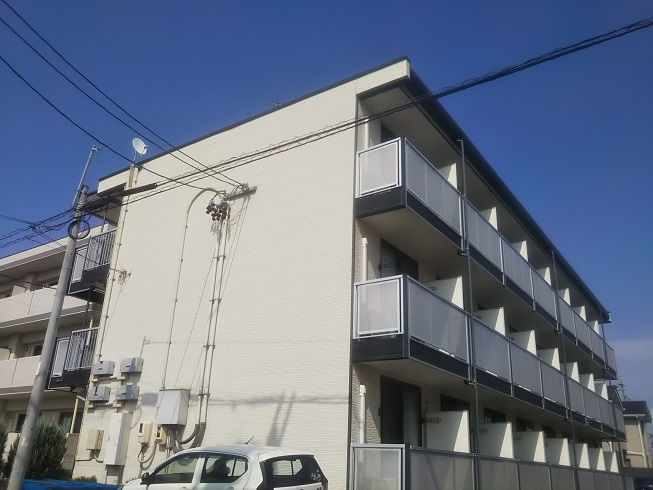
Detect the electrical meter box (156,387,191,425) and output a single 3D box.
[{"bbox_3d":[-3.227,3.422,11.924,0.690,0.710,0.240,-13,-26,33],"label":"electrical meter box"}]

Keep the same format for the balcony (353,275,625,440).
[{"bbox_3d":[6.926,4.736,17.765,1.100,1.450,21.030,-13,-26,33],"label":"balcony"}]

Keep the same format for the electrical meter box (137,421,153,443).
[{"bbox_3d":[-3.908,4.055,12.202,0.200,0.410,0.180,-13,-26,33],"label":"electrical meter box"}]

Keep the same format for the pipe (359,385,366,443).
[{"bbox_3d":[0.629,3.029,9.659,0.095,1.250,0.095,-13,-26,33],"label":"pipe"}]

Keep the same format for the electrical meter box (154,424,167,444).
[{"bbox_3d":[-3.481,3.988,11.922,0.190,0.380,0.160,-13,-26,33],"label":"electrical meter box"}]

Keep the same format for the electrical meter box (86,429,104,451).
[{"bbox_3d":[-5.346,4.524,13.105,0.330,0.420,0.150,-13,-26,33],"label":"electrical meter box"}]

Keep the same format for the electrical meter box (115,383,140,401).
[{"bbox_3d":[-4.553,3.397,12.988,0.610,0.325,0.165,-13,-26,33],"label":"electrical meter box"}]

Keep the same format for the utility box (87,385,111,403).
[{"bbox_3d":[-5.451,3.590,13.585,0.620,0.310,0.160,-13,-26,33],"label":"utility box"}]

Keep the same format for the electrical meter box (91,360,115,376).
[{"bbox_3d":[-5.436,3.026,13.816,0.620,0.310,0.165,-13,-26,33],"label":"electrical meter box"}]

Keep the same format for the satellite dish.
[{"bbox_3d":[-5.317,-2.835,16.218,0.300,0.490,0.460,-10,-25,28],"label":"satellite dish"}]

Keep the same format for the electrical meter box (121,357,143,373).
[{"bbox_3d":[-4.531,2.825,13.214,0.590,0.315,0.175,-13,-26,33],"label":"electrical meter box"}]

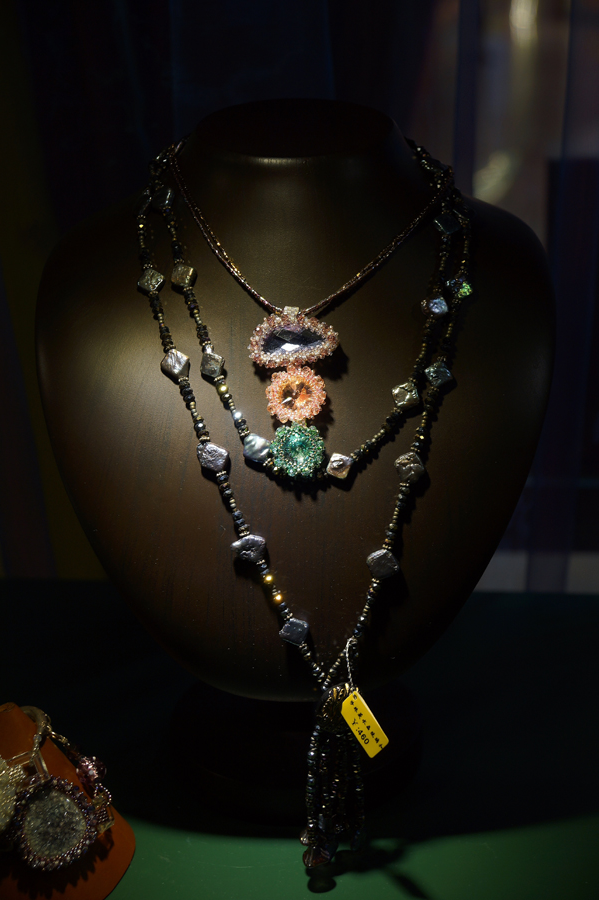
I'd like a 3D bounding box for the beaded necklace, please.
[{"bbox_3d":[0.003,0.028,0.667,0.160,0.330,0.180,0,26,0],"label":"beaded necklace"}]

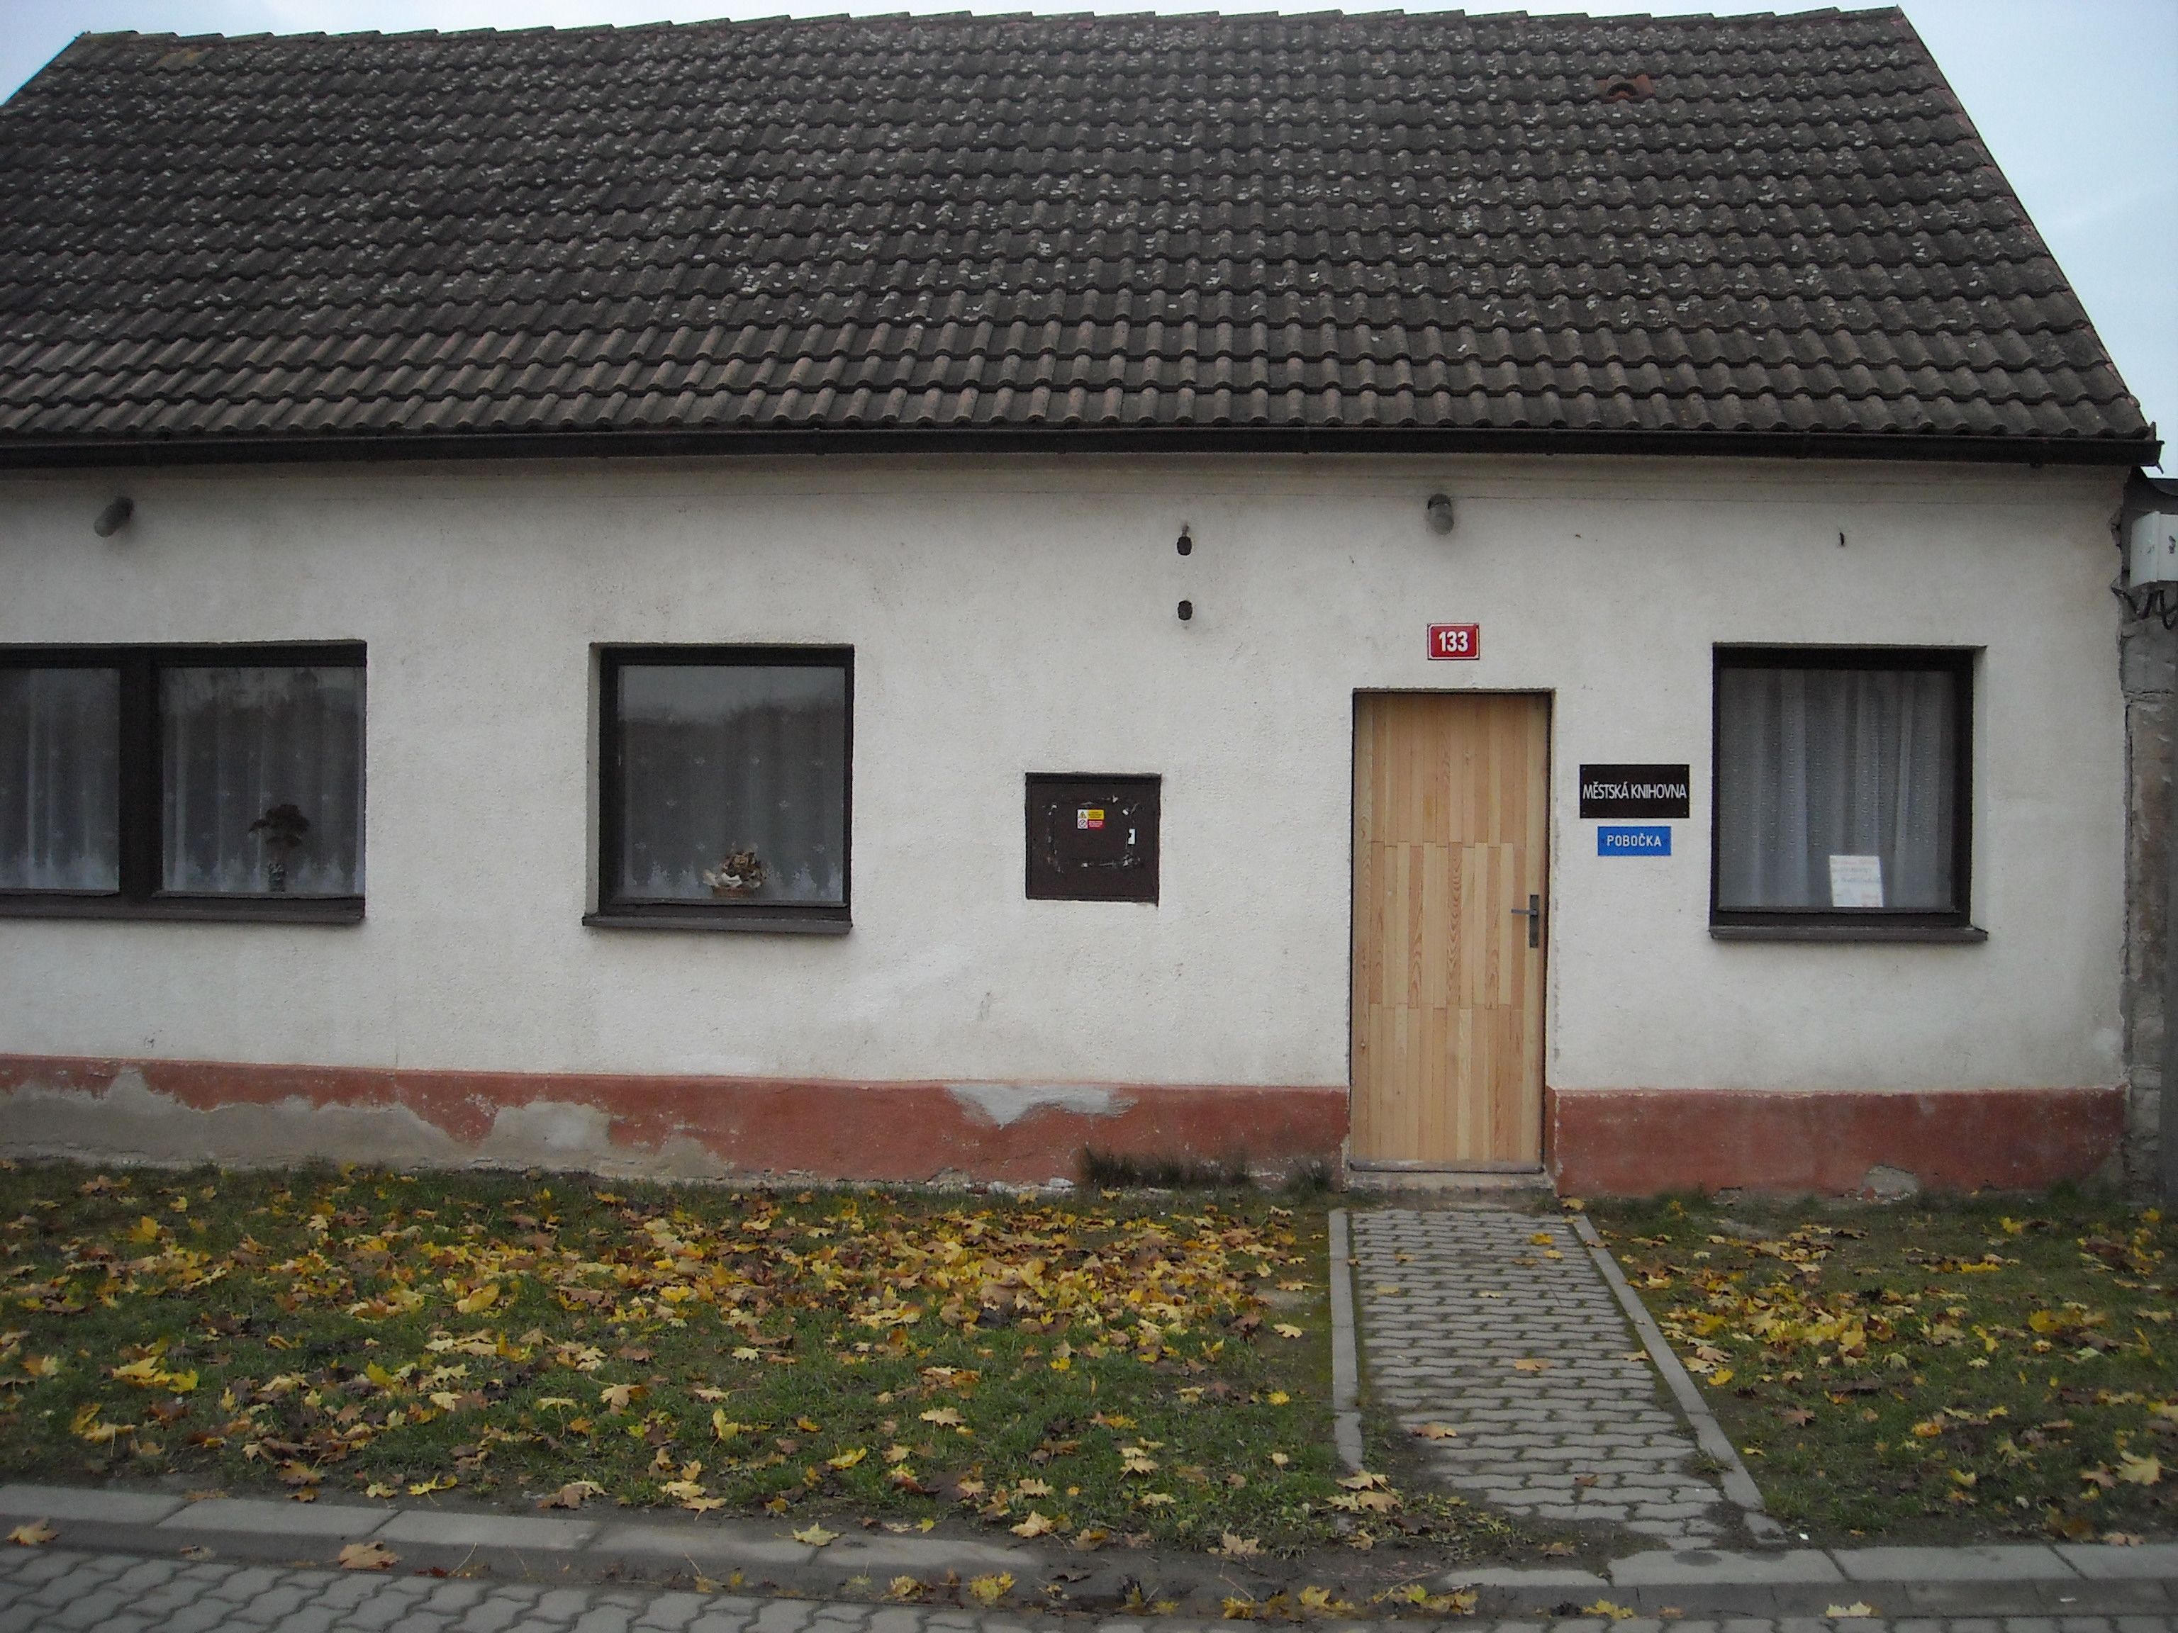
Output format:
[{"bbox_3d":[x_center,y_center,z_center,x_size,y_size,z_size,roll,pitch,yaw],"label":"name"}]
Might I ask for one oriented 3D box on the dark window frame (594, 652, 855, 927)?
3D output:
[{"bbox_3d":[-1.523,-0.111,9.153,1.106,1.202,0.160,1,0,4],"label":"dark window frame"}]

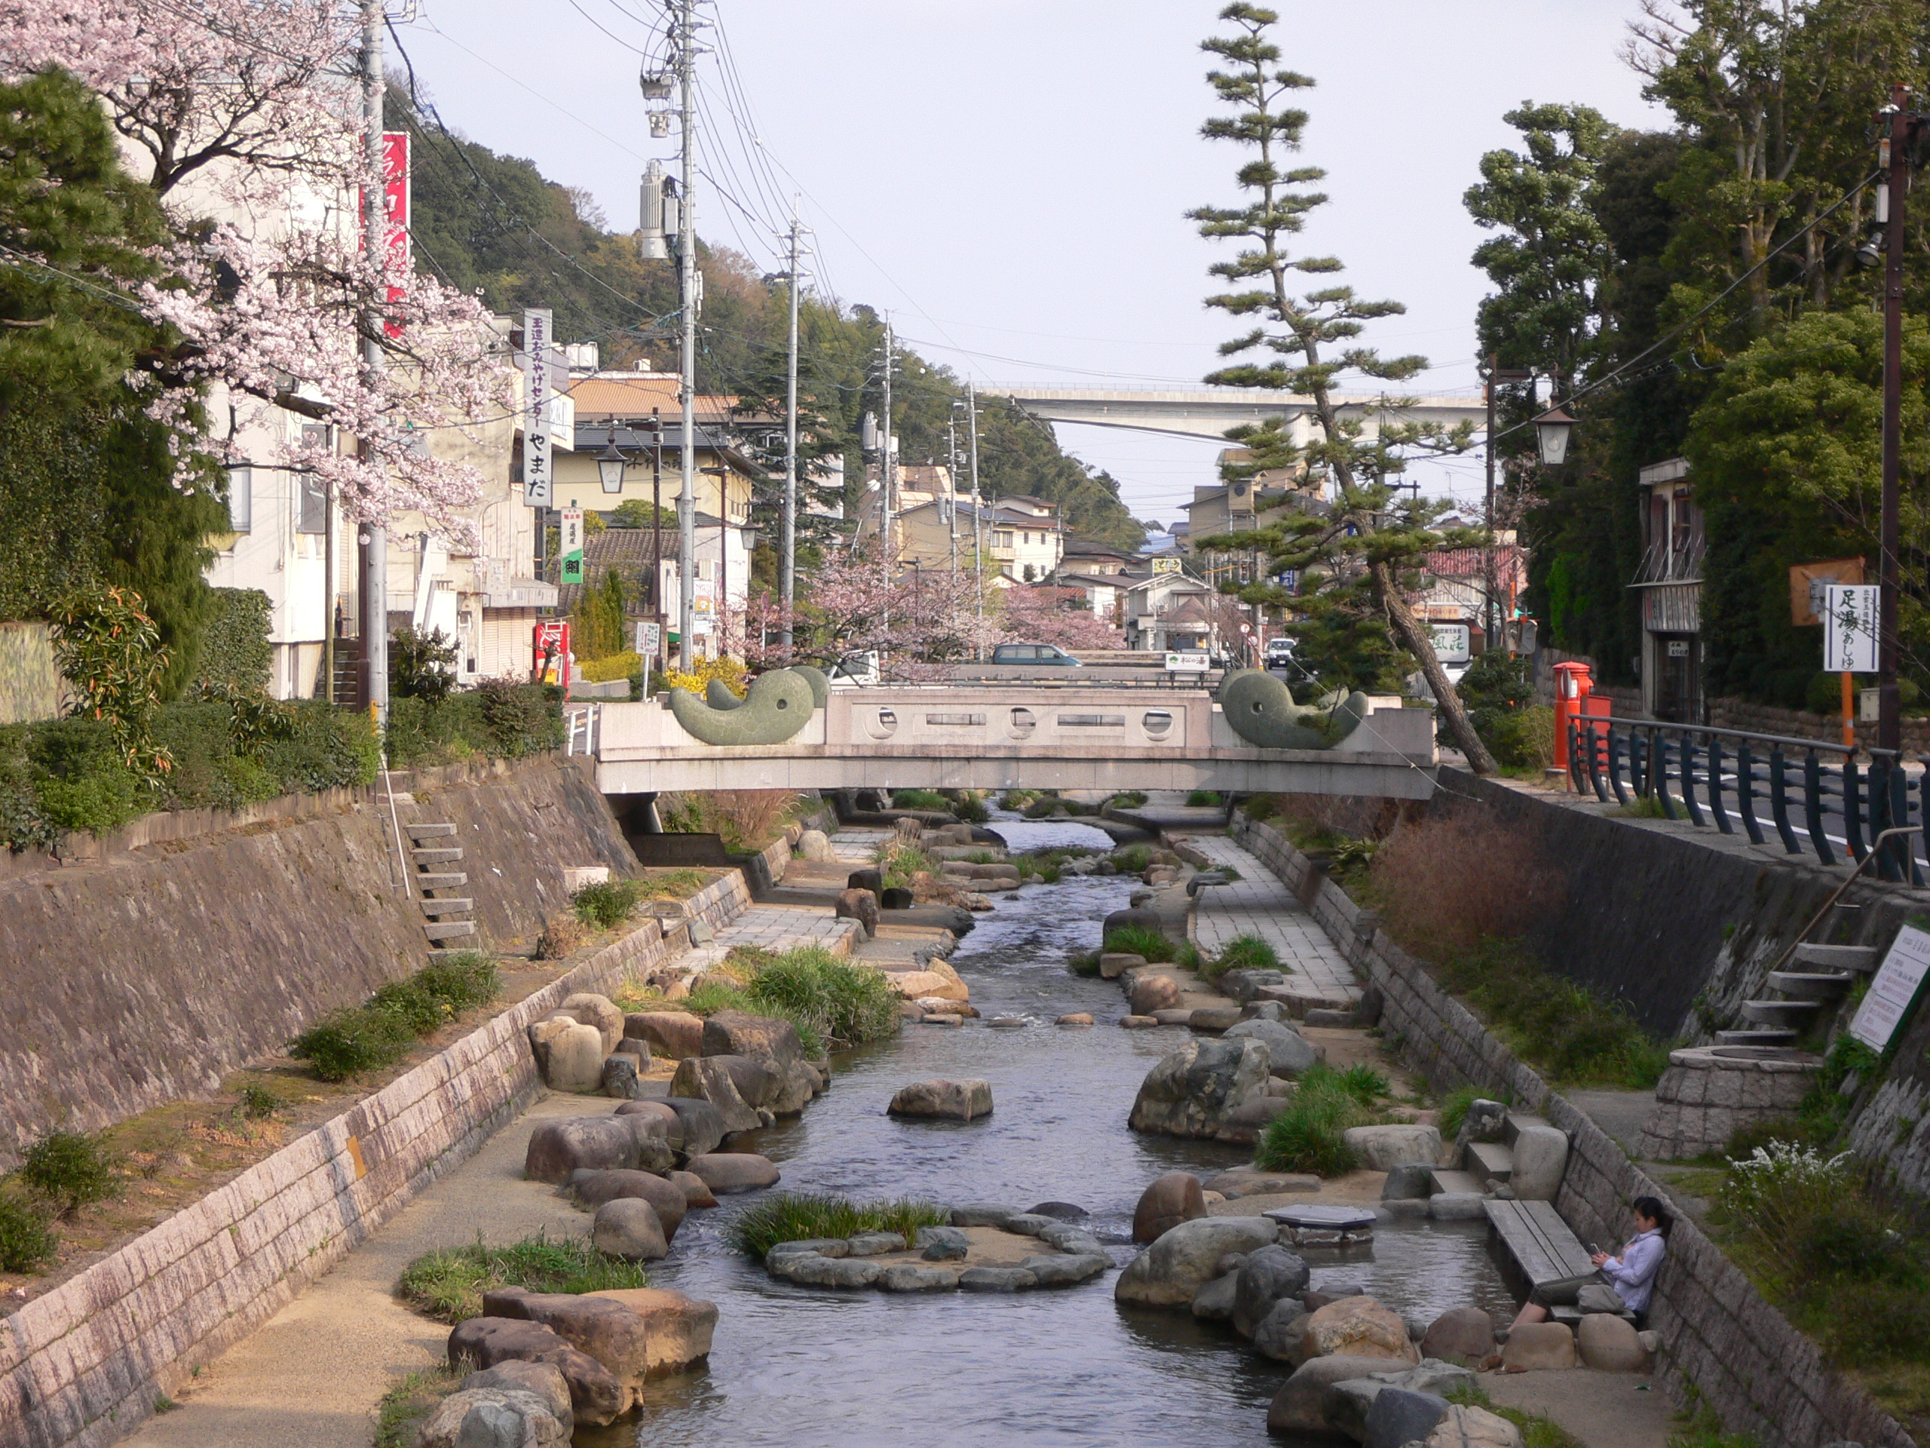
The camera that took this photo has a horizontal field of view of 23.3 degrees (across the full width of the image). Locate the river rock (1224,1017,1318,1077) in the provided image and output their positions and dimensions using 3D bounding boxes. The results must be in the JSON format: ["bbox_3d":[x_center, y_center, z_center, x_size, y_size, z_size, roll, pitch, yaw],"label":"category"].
[{"bbox_3d":[3.237,3.419,49.400,0.990,0.620,0.850,0,1,0],"label":"river rock"}]

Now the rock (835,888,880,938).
[{"bbox_3d":[-1.630,2.861,70.800,0.680,0.770,0.620,0,1,1],"label":"rock"}]

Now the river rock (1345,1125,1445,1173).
[{"bbox_3d":[3.710,3.671,40.650,0.860,0.370,0.600,0,1,0],"label":"river rock"}]

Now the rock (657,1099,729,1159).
[{"bbox_3d":[-2.524,3.734,43.200,0.720,0.560,0.680,0,1,1],"label":"rock"}]

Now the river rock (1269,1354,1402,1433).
[{"bbox_3d":[2.160,3.855,27.000,0.850,0.430,0.650,0,1,0],"label":"river rock"}]

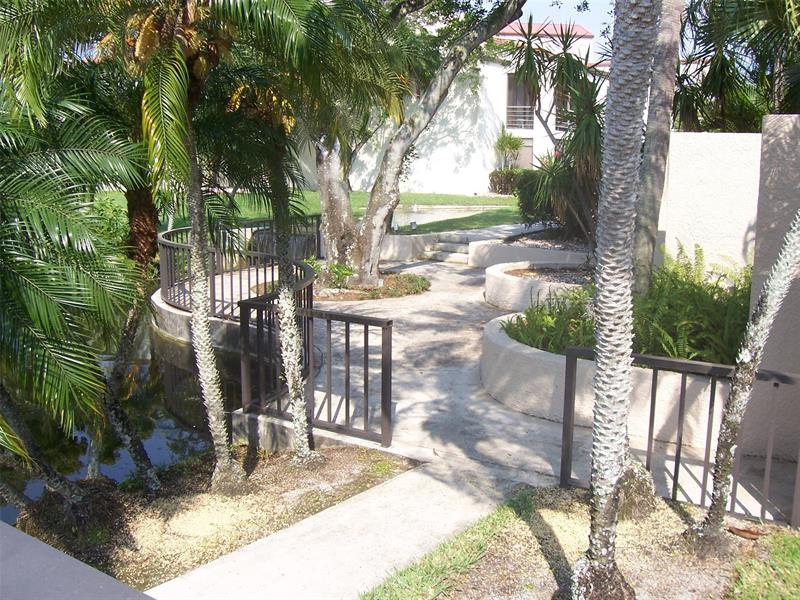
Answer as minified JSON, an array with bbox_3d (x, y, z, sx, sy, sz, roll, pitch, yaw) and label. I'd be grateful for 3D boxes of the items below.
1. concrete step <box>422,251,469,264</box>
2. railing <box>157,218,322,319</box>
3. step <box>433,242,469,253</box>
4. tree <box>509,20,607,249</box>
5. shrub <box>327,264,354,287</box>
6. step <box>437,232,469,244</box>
[{"bbox_3d":[1.052,-0.943,17.326,1.120,0.170,0.400,6,11,28],"label":"concrete step"},{"bbox_3d":[-2.492,-0.669,13.181,2.900,0.940,8.800,1,10,0],"label":"railing"},{"bbox_3d":[1.174,-1.169,17.704,0.930,0.160,0.400,5,11,24],"label":"step"},{"bbox_3d":[3.439,-3.547,16.735,2.300,4.599,2.200,1,10,0],"label":"tree"},{"bbox_3d":[-0.985,-0.442,13.267,0.440,0.450,0.450,1,10,0],"label":"shrub"},{"bbox_3d":[1.277,-1.419,18.168,0.800,0.170,0.400,4,10,20],"label":"step"}]

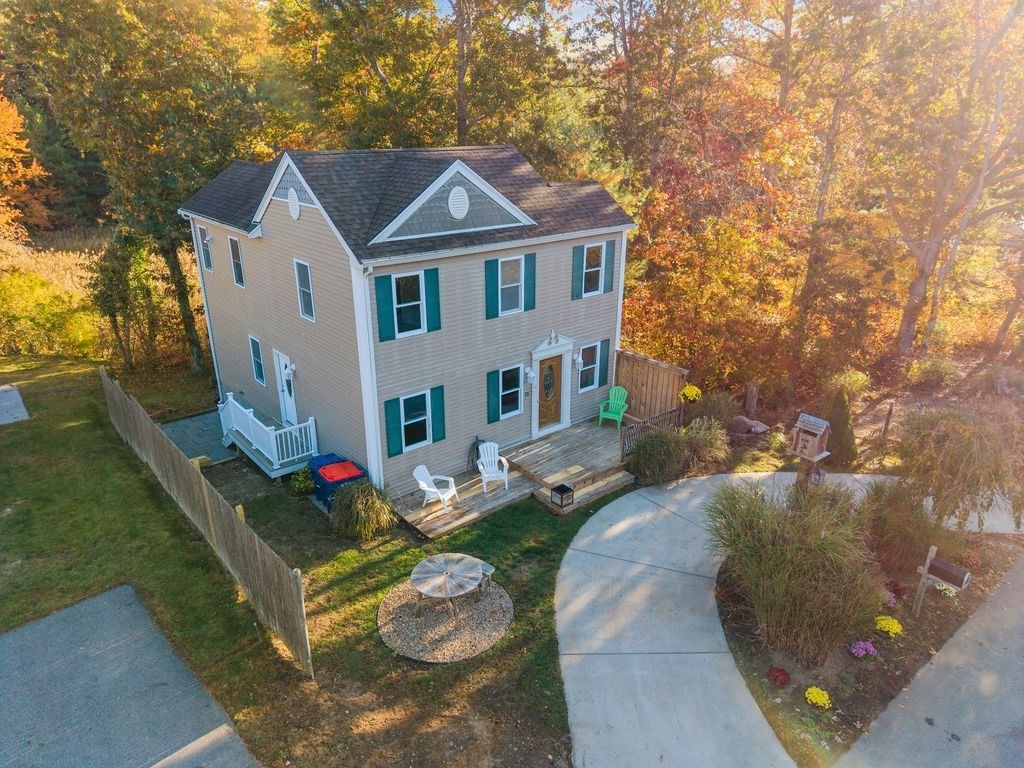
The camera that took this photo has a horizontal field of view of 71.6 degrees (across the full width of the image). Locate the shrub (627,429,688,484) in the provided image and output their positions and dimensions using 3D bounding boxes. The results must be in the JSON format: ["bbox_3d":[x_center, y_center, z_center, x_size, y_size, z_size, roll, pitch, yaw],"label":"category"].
[{"bbox_3d":[3.602,1.789,17.611,1.502,1.244,1.502,0,21,0],"label":"shrub"}]

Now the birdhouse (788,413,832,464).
[{"bbox_3d":[5.906,1.025,14.026,0.590,0.790,0.600,-16,26,-37],"label":"birdhouse"}]

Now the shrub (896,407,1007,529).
[{"bbox_3d":[10.203,1.744,16.305,2.150,2.500,2.150,-17,27,-37],"label":"shrub"}]

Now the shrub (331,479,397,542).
[{"bbox_3d":[-3.279,2.698,15.648,1.420,1.220,1.420,0,21,0],"label":"shrub"}]

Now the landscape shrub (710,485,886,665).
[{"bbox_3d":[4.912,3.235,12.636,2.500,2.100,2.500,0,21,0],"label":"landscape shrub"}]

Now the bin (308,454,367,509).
[{"bbox_3d":[-4.078,2.391,16.686,0.900,1.080,1.270,-17,27,-37],"label":"bin"}]

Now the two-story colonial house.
[{"bbox_3d":[-3.463,-3.065,21.303,8.250,7.950,11.500,-17,27,-37],"label":"two-story colonial house"}]

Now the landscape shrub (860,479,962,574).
[{"bbox_3d":[8.171,2.846,14.572,1.840,1.680,1.840,-17,27,-37],"label":"landscape shrub"}]

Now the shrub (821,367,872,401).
[{"bbox_3d":[10.658,-0.005,22.643,1.385,1.077,1.385,-16,26,-37],"label":"shrub"}]

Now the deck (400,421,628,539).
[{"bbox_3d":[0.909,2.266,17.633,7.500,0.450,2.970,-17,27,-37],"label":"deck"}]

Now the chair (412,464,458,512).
[{"bbox_3d":[-1.656,2.329,16.157,0.820,0.920,0.740,10,23,23],"label":"chair"}]

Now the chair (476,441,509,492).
[{"bbox_3d":[-0.453,1.991,17.047,0.740,0.920,0.820,-5,21,-13],"label":"chair"}]

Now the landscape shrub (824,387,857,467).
[{"bbox_3d":[8.670,1.038,18.420,0.800,2.086,0.800,-16,26,-37],"label":"landscape shrub"}]

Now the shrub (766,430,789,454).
[{"bbox_3d":[7.224,1.576,19.300,0.560,0.600,0.560,-17,27,-37],"label":"shrub"}]

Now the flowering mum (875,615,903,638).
[{"bbox_3d":[6.607,4.255,12.463,0.430,0.320,0.430,-16,26,-37],"label":"flowering mum"}]

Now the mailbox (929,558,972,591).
[{"bbox_3d":[7.652,3.303,12.442,0.240,0.280,0.560,-16,26,-37],"label":"mailbox"}]

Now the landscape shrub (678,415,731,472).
[{"bbox_3d":[5.006,1.509,18.458,1.300,1.320,1.300,0,21,0],"label":"landscape shrub"}]

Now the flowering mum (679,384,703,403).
[{"bbox_3d":[4.770,0.250,18.970,0.620,0.460,0.620,0,21,0],"label":"flowering mum"}]

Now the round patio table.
[{"bbox_3d":[-1.201,3.883,13.260,1.320,0.770,1.320,0,21,0],"label":"round patio table"}]

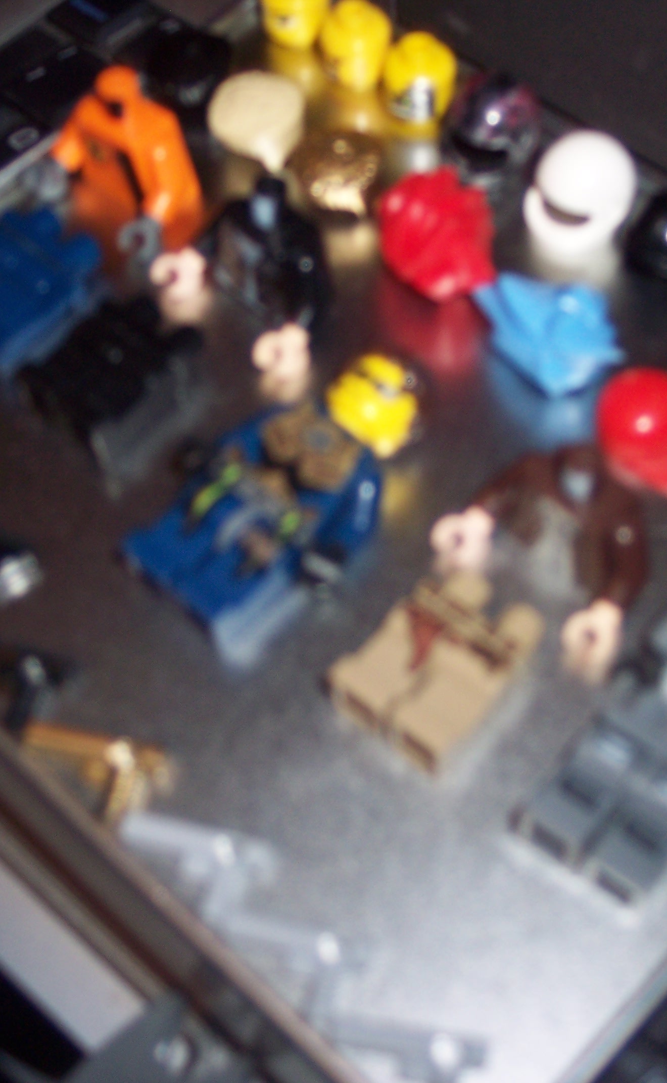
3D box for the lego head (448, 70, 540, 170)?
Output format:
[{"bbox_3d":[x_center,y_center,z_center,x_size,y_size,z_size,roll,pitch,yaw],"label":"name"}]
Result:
[{"bbox_3d":[0.024,-0.062,0.241,0.013,0.012,0.013,23,62,16],"label":"lego head"}]

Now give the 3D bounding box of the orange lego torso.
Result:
[{"bbox_3d":[-0.033,-0.058,0.238,0.023,0.017,0.016,26,63,18],"label":"orange lego torso"}]

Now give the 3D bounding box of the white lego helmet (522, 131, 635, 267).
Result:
[{"bbox_3d":[0.033,-0.047,0.222,0.014,0.013,0.014,23,62,15],"label":"white lego helmet"}]

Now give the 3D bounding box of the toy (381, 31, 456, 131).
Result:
[{"bbox_3d":[0.012,-0.067,0.235,0.010,0.011,0.010,-1,59,1],"label":"toy"}]

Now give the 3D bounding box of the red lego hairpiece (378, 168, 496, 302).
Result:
[{"bbox_3d":[0.014,-0.043,0.227,0.015,0.012,0.015,-14,61,-5],"label":"red lego hairpiece"}]

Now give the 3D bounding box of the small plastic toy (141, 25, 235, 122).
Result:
[{"bbox_3d":[-0.022,-0.070,0.244,0.013,0.012,0.013,-5,61,-1],"label":"small plastic toy"}]

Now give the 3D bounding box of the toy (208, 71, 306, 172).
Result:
[{"bbox_3d":[-0.011,-0.062,0.240,0.013,0.011,0.014,-10,61,-3],"label":"toy"}]

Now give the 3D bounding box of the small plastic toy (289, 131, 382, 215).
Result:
[{"bbox_3d":[0.000,-0.051,0.227,0.012,0.009,0.011,12,60,9],"label":"small plastic toy"}]

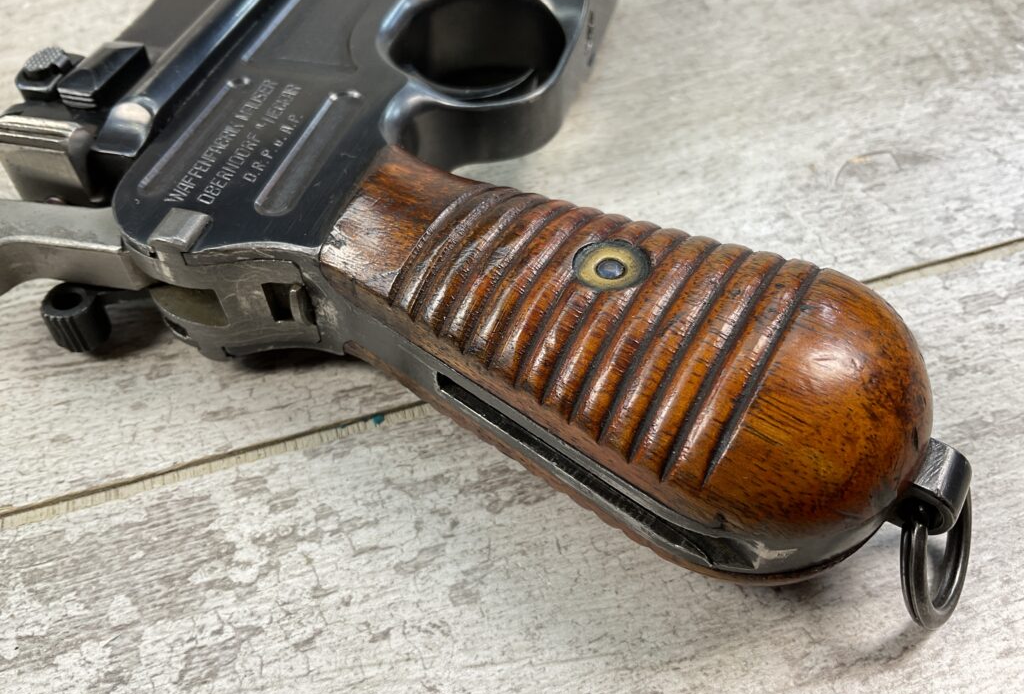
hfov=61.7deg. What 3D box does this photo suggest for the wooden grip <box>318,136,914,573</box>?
[{"bbox_3d":[0.014,-0.001,0.130,0.092,0.033,0.046,26,55,21],"label":"wooden grip"}]

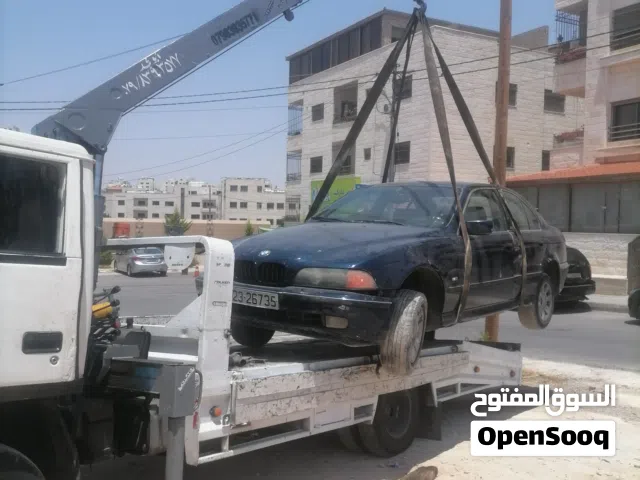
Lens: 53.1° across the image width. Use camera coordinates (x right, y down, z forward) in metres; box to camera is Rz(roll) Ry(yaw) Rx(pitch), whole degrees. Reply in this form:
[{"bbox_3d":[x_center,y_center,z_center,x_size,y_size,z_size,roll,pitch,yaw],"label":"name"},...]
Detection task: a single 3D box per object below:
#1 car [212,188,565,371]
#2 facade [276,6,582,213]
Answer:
[{"bbox_3d":[1.033,0.167,6.407,1.840,1.500,4.770,5,4,39],"label":"car"},{"bbox_3d":[6.376,-5.591,38.829,11.360,12.200,14.960,0,2,-29],"label":"facade"}]

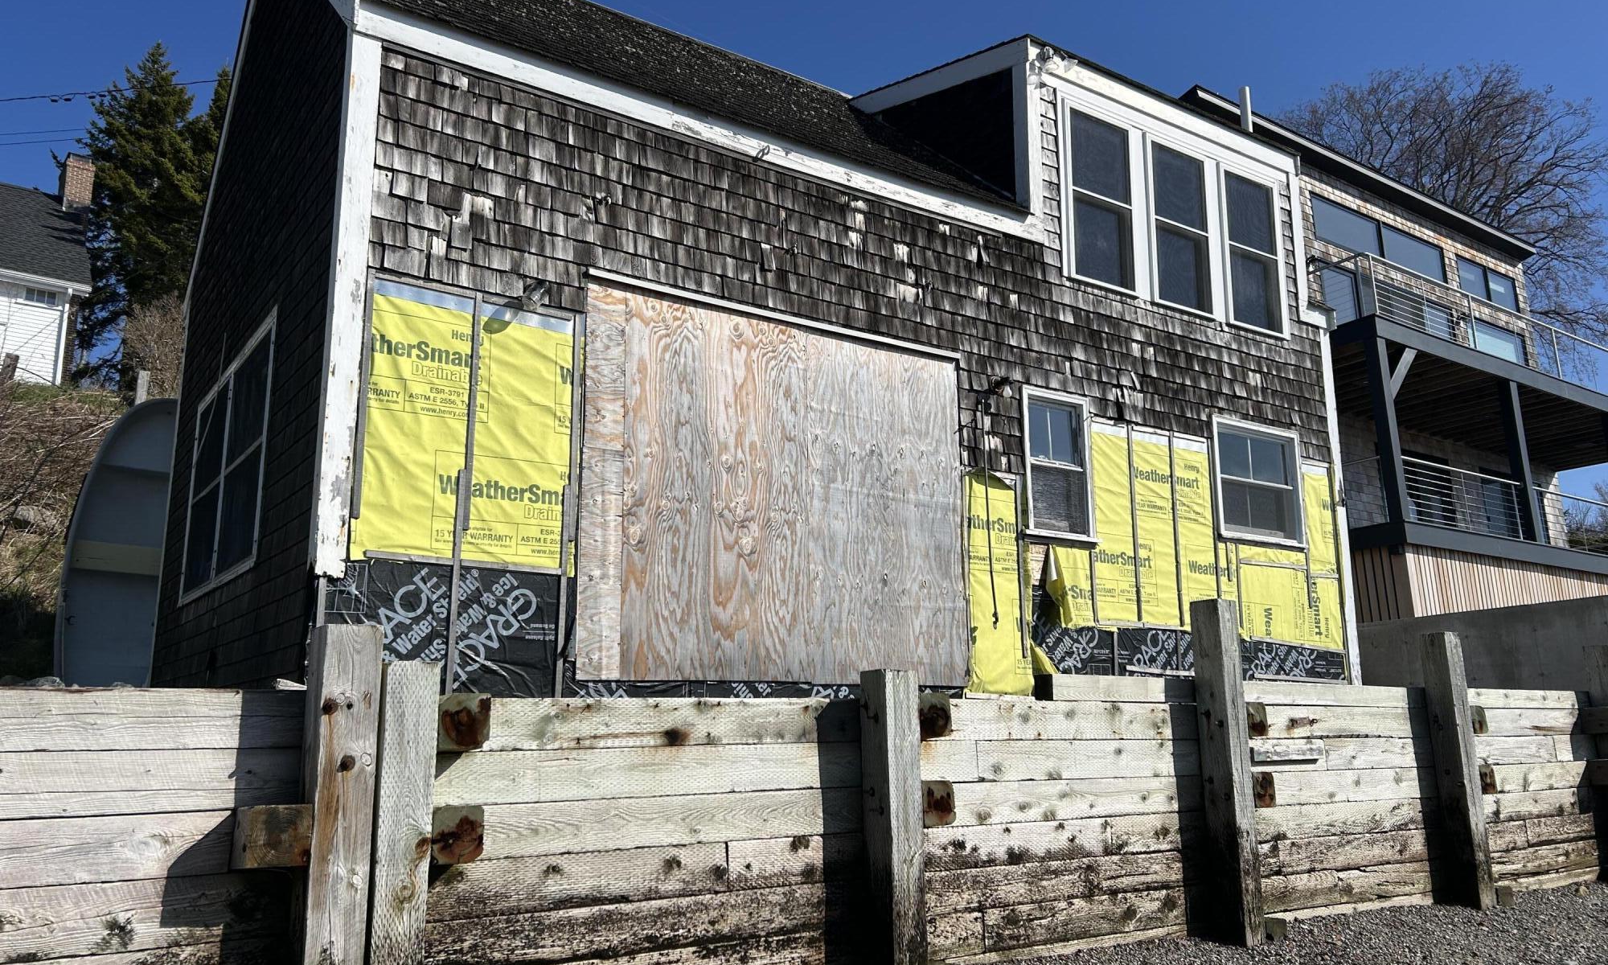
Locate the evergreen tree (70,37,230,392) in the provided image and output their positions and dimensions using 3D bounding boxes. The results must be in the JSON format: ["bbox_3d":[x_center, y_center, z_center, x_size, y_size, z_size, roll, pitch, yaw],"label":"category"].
[{"bbox_3d":[-17.148,-7.223,31.976,4.200,9.711,4.200,7,-13,-29],"label":"evergreen tree"}]

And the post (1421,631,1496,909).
[{"bbox_3d":[4.406,1.919,8.149,0.185,1.788,0.184,7,-15,-34],"label":"post"}]

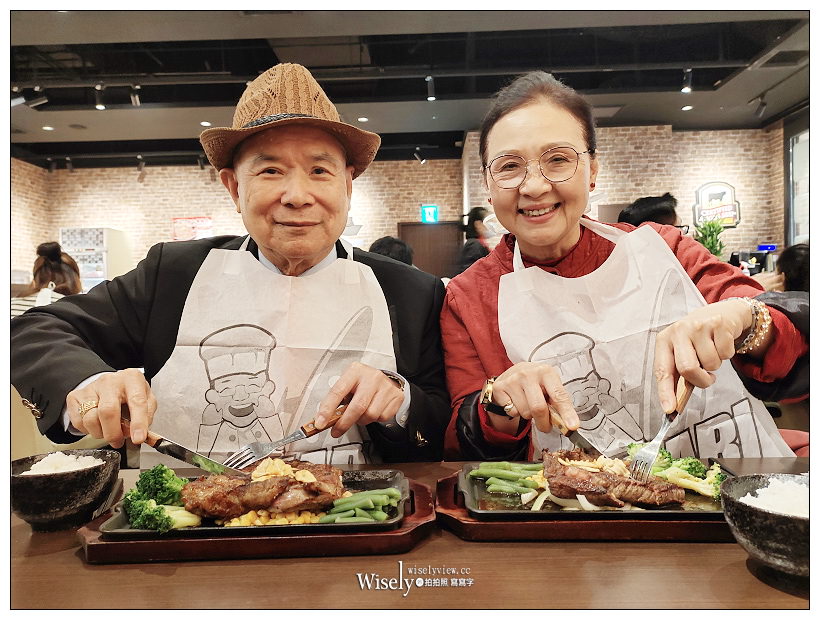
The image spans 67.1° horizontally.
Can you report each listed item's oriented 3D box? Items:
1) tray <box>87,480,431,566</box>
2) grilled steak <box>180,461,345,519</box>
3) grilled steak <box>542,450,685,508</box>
[{"bbox_3d":[-0.139,0.202,0.608,0.315,0.017,0.174,0,0,-5],"label":"tray"},{"bbox_3d":[-0.138,0.173,0.618,0.150,0.035,0.088,0,0,-5],"label":"grilled steak"},{"bbox_3d":[0.208,0.173,0.648,0.136,0.036,0.090,0,0,12],"label":"grilled steak"}]

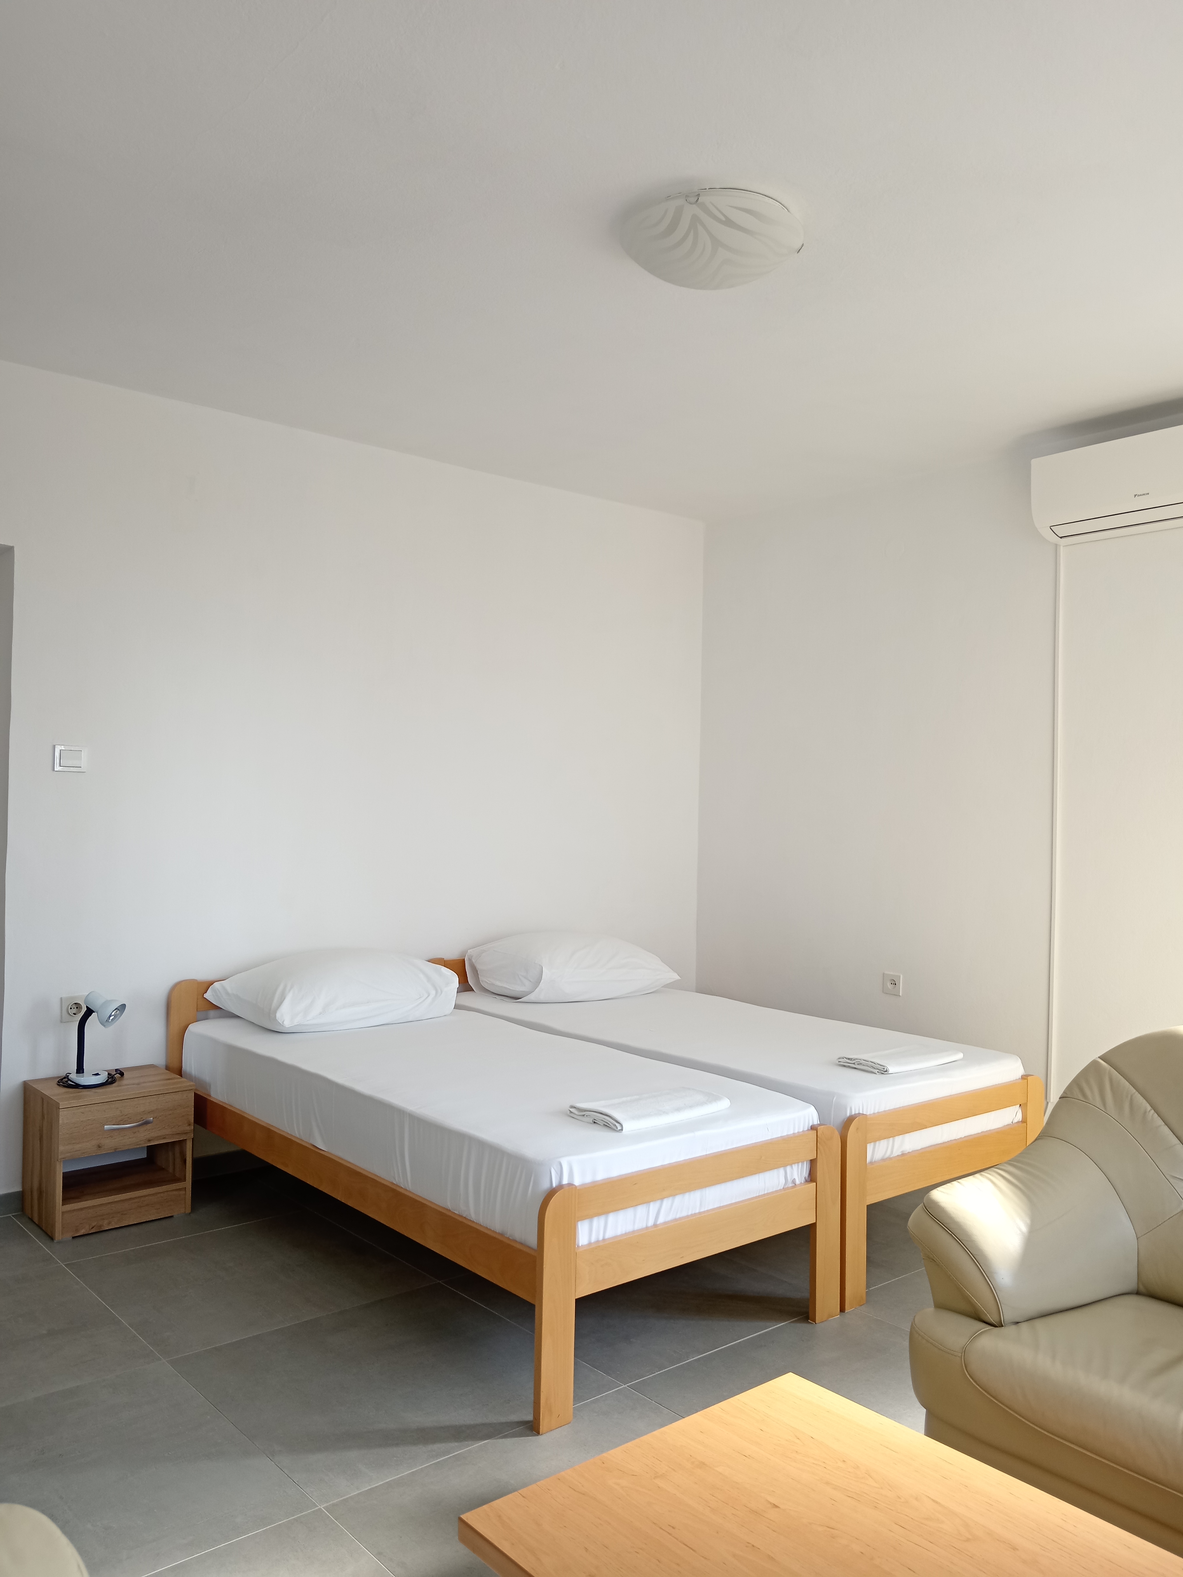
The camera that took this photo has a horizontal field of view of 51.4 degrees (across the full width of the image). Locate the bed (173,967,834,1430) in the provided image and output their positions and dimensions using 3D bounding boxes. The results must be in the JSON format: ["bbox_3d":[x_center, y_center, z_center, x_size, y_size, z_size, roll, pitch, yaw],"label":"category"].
[{"bbox_3d":[-0.390,1.010,3.669,0.983,0.686,2.071,1,-1,-40],"label":"bed"}]

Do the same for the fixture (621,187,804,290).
[{"bbox_3d":[0.274,-1.236,2.818,0.419,0.134,0.419,1,0,0],"label":"fixture"}]

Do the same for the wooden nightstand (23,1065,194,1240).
[{"bbox_3d":[-1.514,1.135,3.875,0.416,0.403,0.326,1,-1,-40],"label":"wooden nightstand"}]

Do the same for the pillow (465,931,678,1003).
[{"bbox_3d":[-0.065,0.688,4.925,0.732,0.230,0.492,1,-1,-40],"label":"pillow"}]

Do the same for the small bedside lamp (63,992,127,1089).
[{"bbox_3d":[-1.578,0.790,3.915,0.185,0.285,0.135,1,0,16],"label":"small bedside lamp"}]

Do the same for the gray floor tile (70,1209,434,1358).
[{"bbox_3d":[-0.950,1.347,3.409,0.759,0.010,0.759,1,-1,-40],"label":"gray floor tile"}]

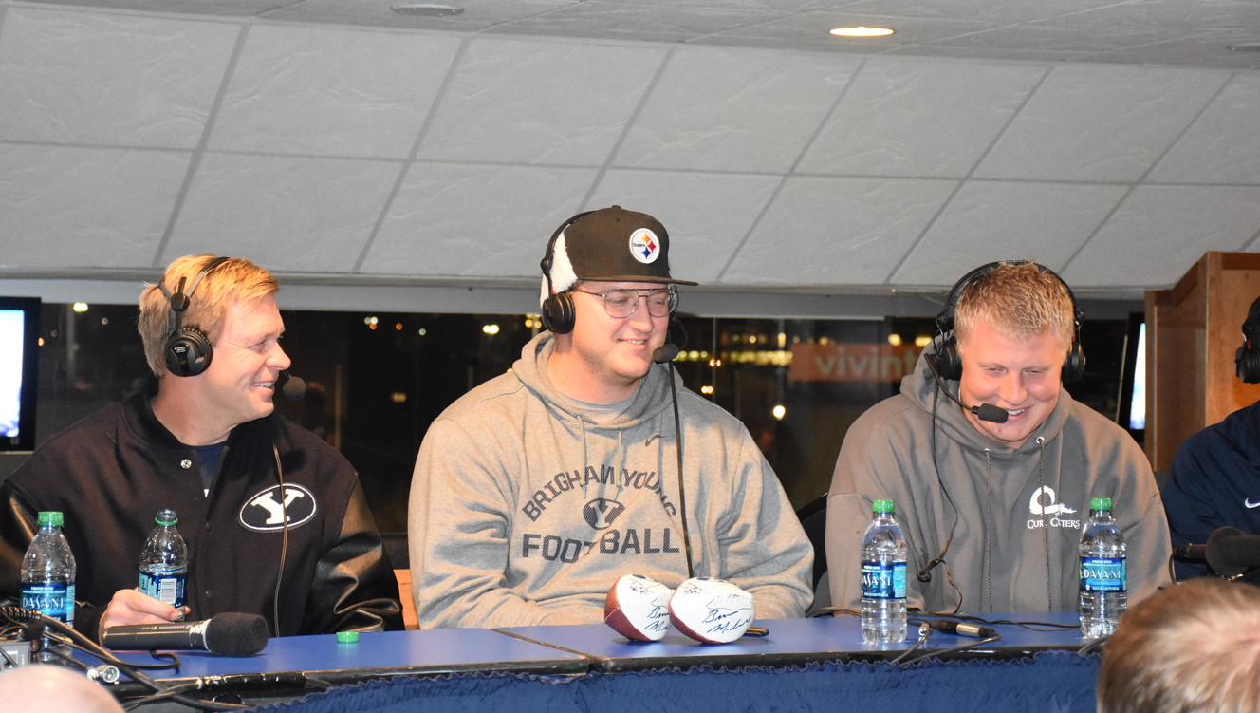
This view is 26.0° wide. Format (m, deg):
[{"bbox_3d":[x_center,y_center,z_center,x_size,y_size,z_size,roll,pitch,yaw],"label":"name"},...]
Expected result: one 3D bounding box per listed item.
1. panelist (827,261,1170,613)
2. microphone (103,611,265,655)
[{"bbox_3d":[0.605,0.500,4.310,0.550,1.310,0.760,0,-1,-7],"label":"panelist"},{"bbox_3d":[-0.600,0.373,3.690,0.243,0.058,0.058,-1,-1,27],"label":"microphone"}]

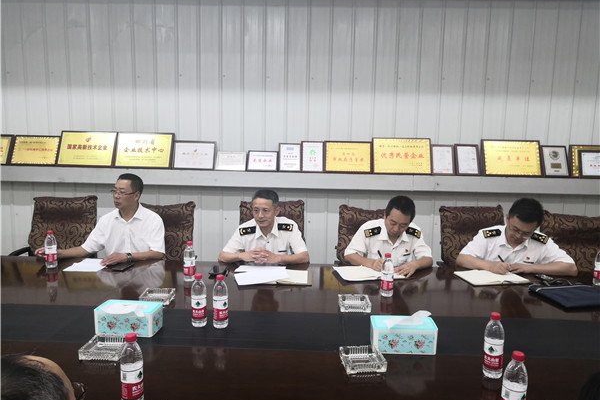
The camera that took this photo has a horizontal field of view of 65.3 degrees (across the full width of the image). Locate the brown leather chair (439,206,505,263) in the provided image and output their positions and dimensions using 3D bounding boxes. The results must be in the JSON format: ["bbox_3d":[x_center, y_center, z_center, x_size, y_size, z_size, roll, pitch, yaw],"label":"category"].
[{"bbox_3d":[1.361,0.613,3.552,0.600,1.050,0.640,1,7,-1],"label":"brown leather chair"}]

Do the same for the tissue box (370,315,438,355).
[{"bbox_3d":[0.406,0.533,1.850,0.242,0.101,0.126,1,6,2],"label":"tissue box"}]

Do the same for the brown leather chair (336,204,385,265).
[{"bbox_3d":[0.547,0.603,3.579,0.630,1.080,0.690,2,8,4],"label":"brown leather chair"}]

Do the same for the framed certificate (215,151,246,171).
[{"bbox_3d":[-0.715,-0.399,4.851,0.310,0.208,0.020,1,-17,2],"label":"framed certificate"}]

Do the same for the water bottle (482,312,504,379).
[{"bbox_3d":[0.672,0.498,1.612,0.066,0.230,0.066,1,6,2],"label":"water bottle"}]

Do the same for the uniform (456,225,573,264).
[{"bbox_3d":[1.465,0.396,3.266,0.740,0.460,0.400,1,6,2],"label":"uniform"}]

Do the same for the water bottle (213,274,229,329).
[{"bbox_3d":[-0.354,0.452,2.092,0.065,0.232,0.065,1,8,2],"label":"water bottle"}]

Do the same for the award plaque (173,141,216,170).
[{"bbox_3d":[-1.122,-0.473,4.985,0.445,0.310,0.022,1,-14,2],"label":"award plaque"}]

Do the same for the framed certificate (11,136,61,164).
[{"bbox_3d":[-2.841,-0.526,5.032,0.500,0.350,0.025,1,-14,2],"label":"framed certificate"}]

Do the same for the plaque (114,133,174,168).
[{"bbox_3d":[-1.591,-0.499,4.788,0.600,0.390,0.030,1,-13,1],"label":"plaque"}]

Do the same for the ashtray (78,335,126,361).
[{"bbox_3d":[-0.757,0.577,1.831,0.150,0.037,0.150,1,8,2],"label":"ashtray"}]

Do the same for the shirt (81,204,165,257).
[{"bbox_3d":[-1.265,0.323,3.345,0.560,0.540,0.360,2,7,9],"label":"shirt"}]

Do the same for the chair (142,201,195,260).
[{"bbox_3d":[-1.140,0.570,3.667,0.600,1.080,0.640,1,6,2],"label":"chair"}]

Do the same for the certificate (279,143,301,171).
[{"bbox_3d":[-0.101,-0.422,4.738,0.222,0.315,0.025,1,-12,1],"label":"certificate"}]

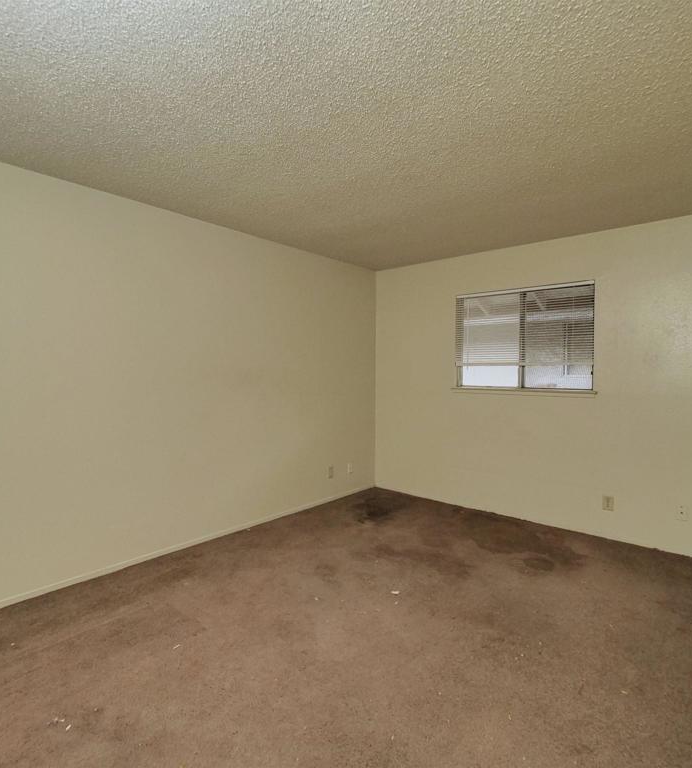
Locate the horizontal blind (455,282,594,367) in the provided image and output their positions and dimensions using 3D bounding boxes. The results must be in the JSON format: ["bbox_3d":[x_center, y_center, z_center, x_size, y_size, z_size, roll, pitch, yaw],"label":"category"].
[{"bbox_3d":[1.548,-0.500,3.713,1.175,0.700,0.040,2,2,40],"label":"horizontal blind"}]

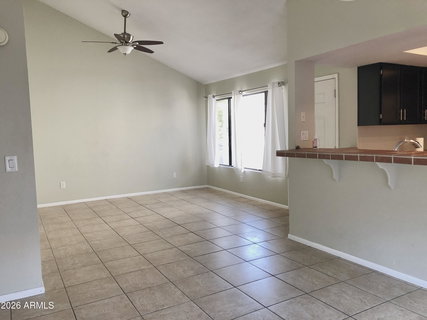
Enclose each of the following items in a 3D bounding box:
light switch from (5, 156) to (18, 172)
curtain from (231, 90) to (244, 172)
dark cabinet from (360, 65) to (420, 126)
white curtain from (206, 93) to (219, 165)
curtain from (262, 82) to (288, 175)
[{"bbox_3d":[-1.632,0.029,2.789,0.077,0.118,0.013,-4,6,-30],"label":"light switch"},{"bbox_3d":[0.478,-0.565,6.867,0.100,1.600,0.350,-4,6,-30],"label":"curtain"},{"bbox_3d":[2.325,-0.844,4.576,0.869,0.761,0.326,-4,6,-30],"label":"dark cabinet"},{"bbox_3d":[-0.021,-0.634,7.725,0.100,1.600,0.400,-4,6,-30],"label":"white curtain"},{"bbox_3d":[1.032,-0.498,5.925,0.110,1.600,0.610,-4,6,-30],"label":"curtain"}]

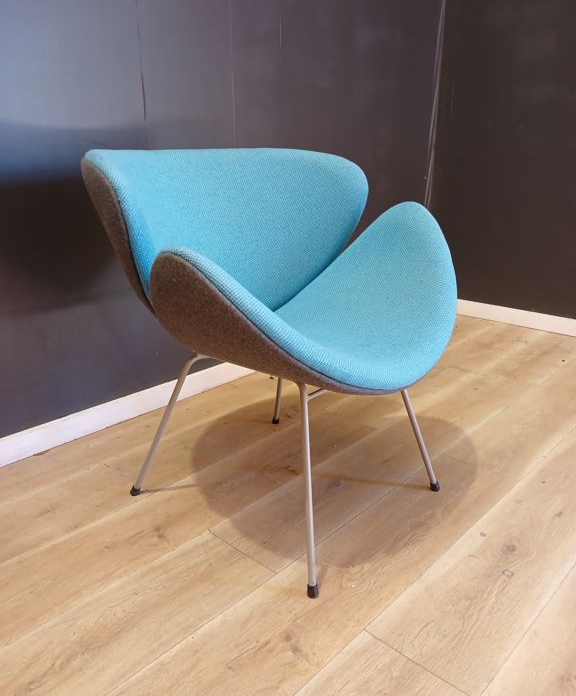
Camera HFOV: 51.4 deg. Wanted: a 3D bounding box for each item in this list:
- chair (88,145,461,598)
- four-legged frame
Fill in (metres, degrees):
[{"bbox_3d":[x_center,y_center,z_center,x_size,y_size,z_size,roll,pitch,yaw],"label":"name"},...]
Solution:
[{"bbox_3d":[-0.020,-0.031,1.338,0.711,0.784,0.814,15,24,38],"label":"chair"},{"bbox_3d":[-0.001,0.172,1.389,0.553,0.367,0.521,15,24,38],"label":"four-legged frame"}]

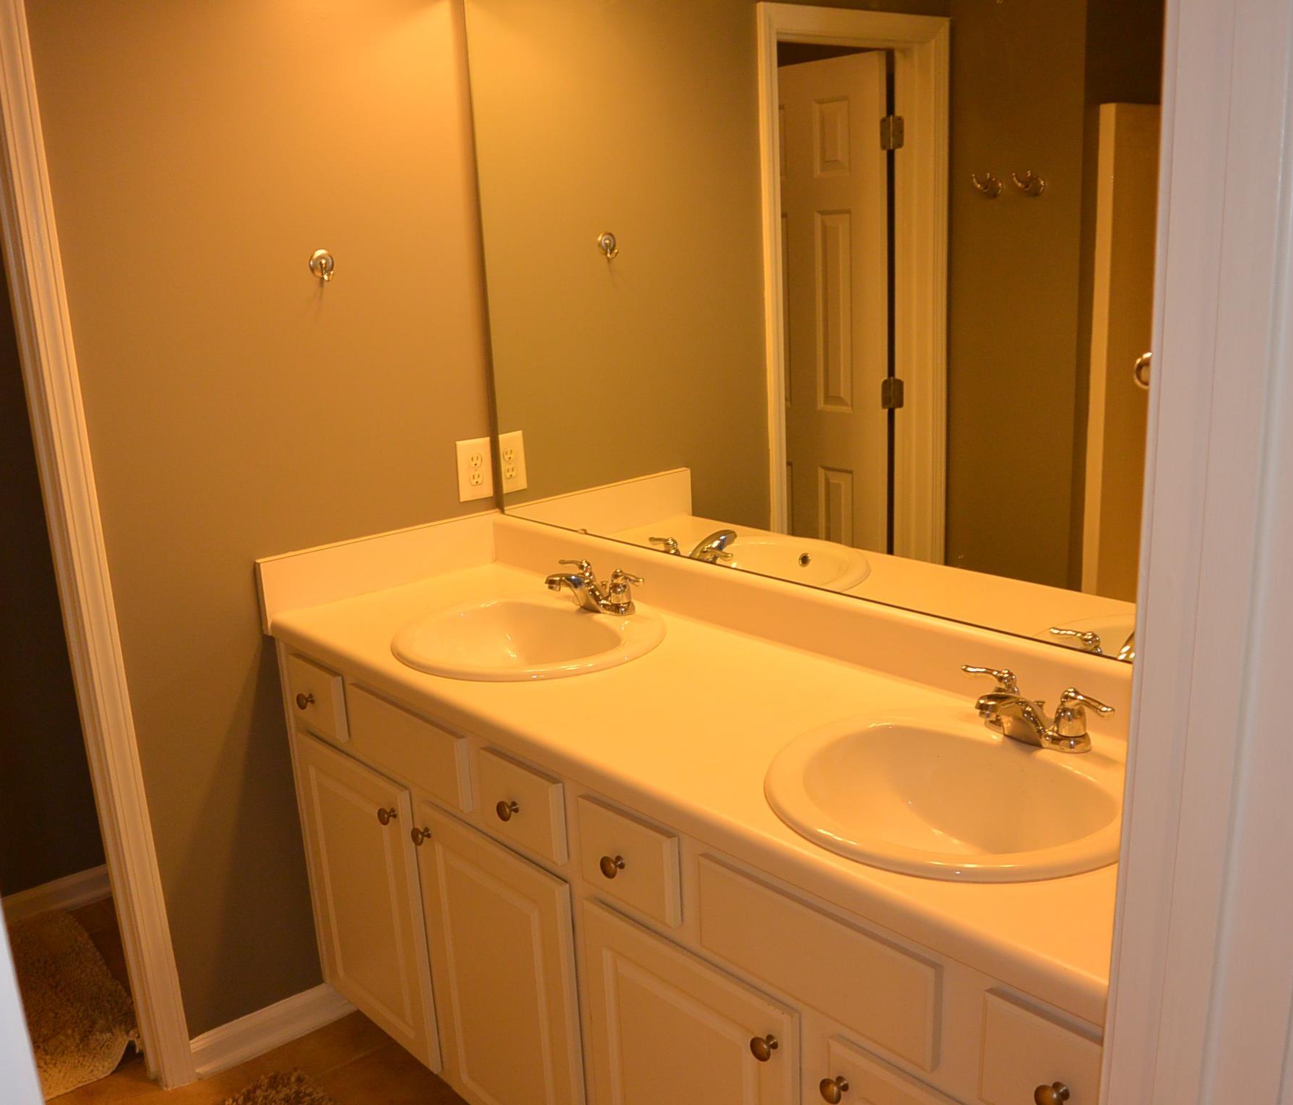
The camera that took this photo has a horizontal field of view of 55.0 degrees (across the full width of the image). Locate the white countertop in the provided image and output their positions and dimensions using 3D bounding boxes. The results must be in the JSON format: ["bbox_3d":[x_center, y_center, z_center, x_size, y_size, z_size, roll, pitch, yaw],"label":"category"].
[{"bbox_3d":[0.080,0.228,1.824,0.530,0.042,1.800,-15,18,-39],"label":"white countertop"}]

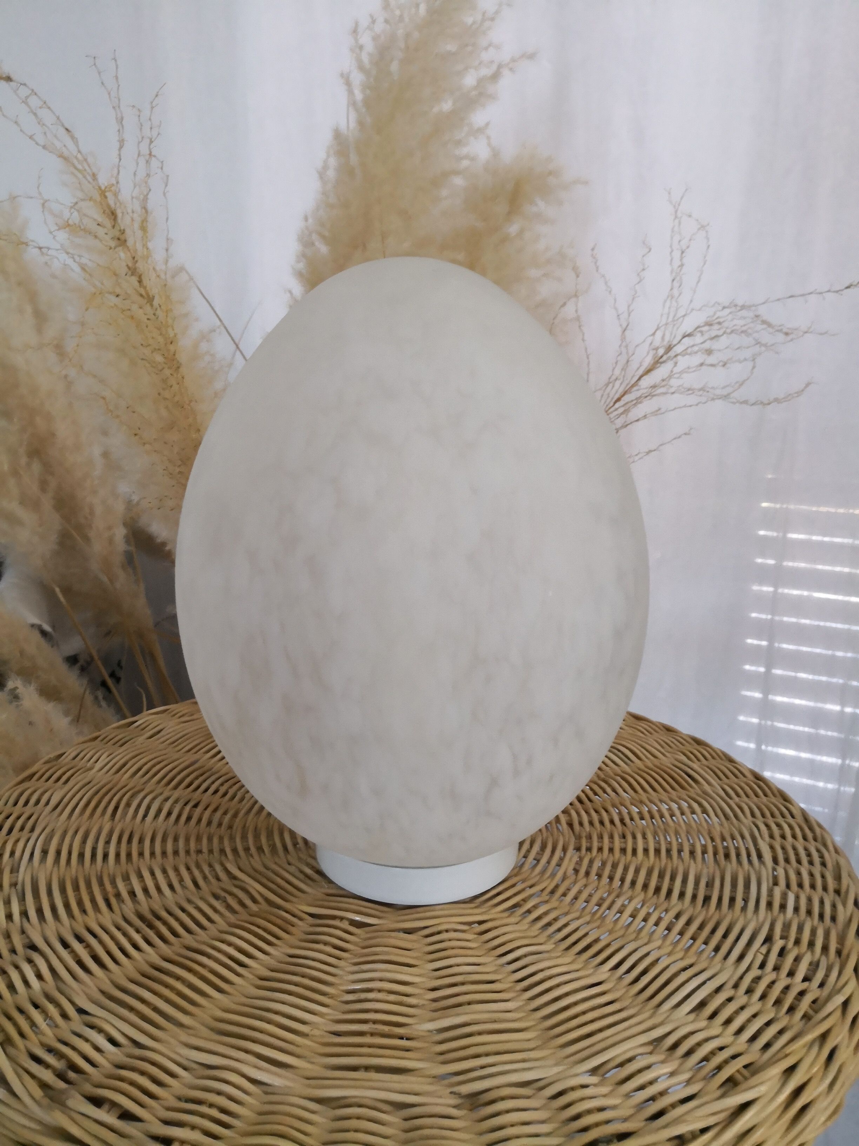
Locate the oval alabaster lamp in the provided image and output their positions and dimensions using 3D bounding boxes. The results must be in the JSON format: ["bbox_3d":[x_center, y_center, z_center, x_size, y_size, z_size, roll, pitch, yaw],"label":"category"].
[{"bbox_3d":[-0.010,0.001,0.502,0.258,0.340,0.258,-1,13,0],"label":"oval alabaster lamp"}]

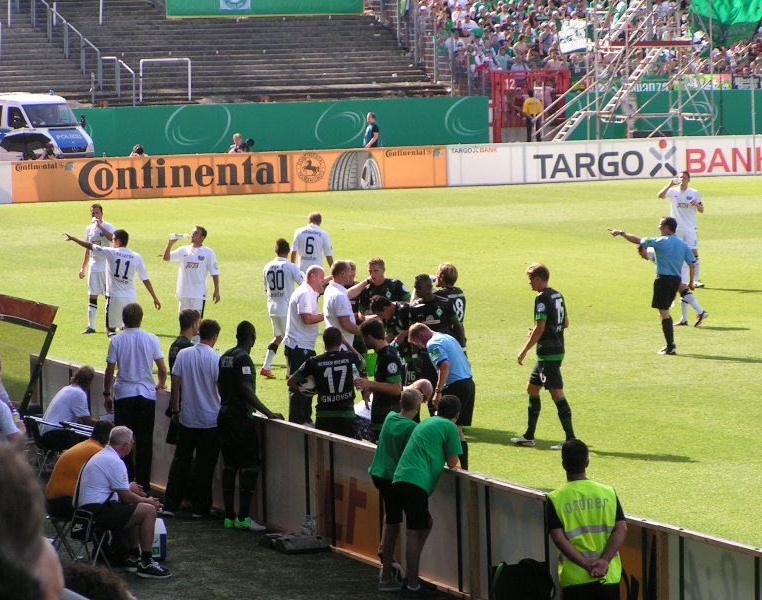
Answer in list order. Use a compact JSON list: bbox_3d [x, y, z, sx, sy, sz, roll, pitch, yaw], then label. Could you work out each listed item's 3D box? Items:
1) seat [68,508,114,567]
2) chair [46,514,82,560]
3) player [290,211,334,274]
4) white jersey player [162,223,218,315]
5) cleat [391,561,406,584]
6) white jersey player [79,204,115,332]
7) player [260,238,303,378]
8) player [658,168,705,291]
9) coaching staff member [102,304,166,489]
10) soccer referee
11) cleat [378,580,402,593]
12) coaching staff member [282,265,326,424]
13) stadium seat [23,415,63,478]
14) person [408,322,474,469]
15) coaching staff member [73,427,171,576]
[{"bbox_3d":[-2.387,2.015,35.954,0.340,0.450,0.370,-2,4,-15],"label":"seat"},{"bbox_3d":[-2.694,1.981,36.862,0.320,0.410,0.350,-2,4,-15],"label":"chair"},{"bbox_3d":[-0.956,-0.304,59.751,0.570,1.800,0.380,-1,4,12],"label":"player"},{"bbox_3d":[-2.486,-0.077,57.004,0.680,1.790,0.420,0,4,14],"label":"white jersey player"},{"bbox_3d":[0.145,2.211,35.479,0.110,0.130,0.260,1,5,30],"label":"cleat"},{"bbox_3d":[-4.125,-0.475,63.111,0.540,1.840,0.420,0,4,18],"label":"white jersey player"},{"bbox_3d":[-1.248,0.089,54.087,0.600,1.760,0.550,0,5,20],"label":"player"},{"bbox_3d":[4.705,-1.116,68.042,0.720,1.830,0.480,-1,4,0],"label":"player"},{"bbox_3d":[-2.366,0.931,41.956,0.560,1.800,0.400,-1,4,12],"label":"coaching staff member"},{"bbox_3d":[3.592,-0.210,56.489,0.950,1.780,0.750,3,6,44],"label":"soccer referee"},{"bbox_3d":[0.080,2.290,35.145,0.260,0.105,0.105,-4,5,-30],"label":"cleat"},{"bbox_3d":[-0.853,0.508,47.831,0.400,1.780,0.500,-3,4,-20],"label":"coaching staff member"},{"bbox_3d":[-3.206,1.472,42.640,0.620,0.780,0.620,-3,4,-18],"label":"stadium seat"},{"bbox_3d":[0.579,1.013,42.115,0.680,1.600,0.550,-2,4,-9],"label":"person"},{"bbox_3d":[-2.183,1.679,36.550,0.800,1.220,0.560,-2,4,-10],"label":"coaching staff member"}]

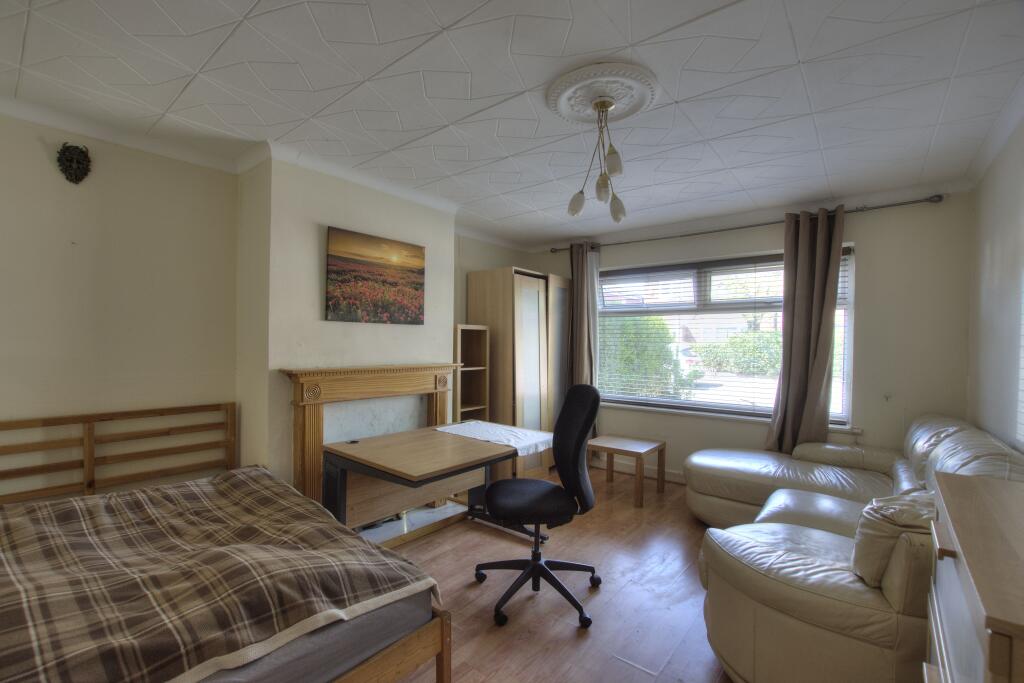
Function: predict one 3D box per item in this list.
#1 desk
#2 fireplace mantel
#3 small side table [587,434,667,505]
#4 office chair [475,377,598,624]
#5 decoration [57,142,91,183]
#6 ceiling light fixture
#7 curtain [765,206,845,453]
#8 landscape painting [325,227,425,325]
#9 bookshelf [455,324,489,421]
[{"bbox_3d":[-0.369,0.950,2.531,0.780,0.720,1.150,1,0,41],"label":"desk"},{"bbox_3d":[-0.894,0.720,2.975,0.200,1.090,1.307,1,0,41],"label":"fireplace mantel"},{"bbox_3d":[0.990,1.110,3.761,0.510,0.438,0.490,1,0,38],"label":"small side table"},{"bbox_3d":[0.157,0.769,2.254,0.670,1.105,0.660,1,0,-12],"label":"office chair"},{"bbox_3d":[-2.279,-0.927,2.222,0.080,0.205,0.128,1,0,41],"label":"decoration"},{"bbox_3d":[0.395,-0.804,1.893,0.485,0.600,0.485,1,0,0],"label":"ceiling light fixture"},{"bbox_3d":[2.241,0.087,3.302,0.470,2.195,0.160,1,0,41],"label":"curtain"},{"bbox_3d":[-0.936,-0.429,3.021,0.030,0.602,0.770,1,0,41],"label":"landscape painting"},{"bbox_3d":[-0.493,0.571,4.183,0.285,1.457,0.405,1,0,41],"label":"bookshelf"}]

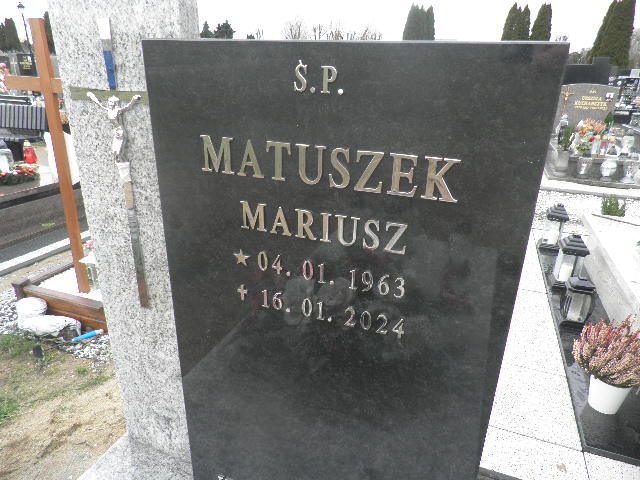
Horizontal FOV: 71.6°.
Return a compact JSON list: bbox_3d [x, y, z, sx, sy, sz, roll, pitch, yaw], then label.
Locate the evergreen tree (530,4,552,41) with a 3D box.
[{"bbox_3d":[12.976,-11.534,26.935,1.172,5.122,1.172,9,23,18],"label":"evergreen tree"}]

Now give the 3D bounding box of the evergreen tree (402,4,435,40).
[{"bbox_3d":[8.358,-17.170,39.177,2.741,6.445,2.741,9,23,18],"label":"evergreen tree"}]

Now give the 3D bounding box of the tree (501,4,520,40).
[{"bbox_3d":[11.101,-11.555,26.927,1.172,5.076,1.172,9,23,18],"label":"tree"}]

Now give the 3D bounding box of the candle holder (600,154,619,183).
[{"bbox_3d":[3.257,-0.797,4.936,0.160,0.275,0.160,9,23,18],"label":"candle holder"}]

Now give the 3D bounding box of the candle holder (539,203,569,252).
[{"bbox_3d":[1.693,-0.098,3.197,0.144,0.329,0.144,9,23,18],"label":"candle holder"}]

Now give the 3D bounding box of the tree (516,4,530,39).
[{"bbox_3d":[11.923,-11.479,26.911,0.938,4.987,0.938,9,23,18],"label":"tree"}]

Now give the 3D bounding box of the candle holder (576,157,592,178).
[{"bbox_3d":[3.036,-0.828,5.055,0.125,0.236,0.125,9,23,18],"label":"candle holder"}]

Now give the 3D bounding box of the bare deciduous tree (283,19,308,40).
[{"bbox_3d":[-2.837,-22.053,51.141,3.155,6.249,3.155,9,23,18],"label":"bare deciduous tree"}]

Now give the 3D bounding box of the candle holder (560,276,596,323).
[{"bbox_3d":[1.326,0.298,2.276,0.128,0.247,0.128,9,23,18],"label":"candle holder"}]

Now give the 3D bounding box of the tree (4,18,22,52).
[{"bbox_3d":[-24.308,-15.501,35.774,1.420,4.237,1.420,9,23,18],"label":"tree"}]

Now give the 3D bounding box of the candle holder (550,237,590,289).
[{"bbox_3d":[1.469,0.124,2.609,0.148,0.335,0.148,9,23,18],"label":"candle holder"}]

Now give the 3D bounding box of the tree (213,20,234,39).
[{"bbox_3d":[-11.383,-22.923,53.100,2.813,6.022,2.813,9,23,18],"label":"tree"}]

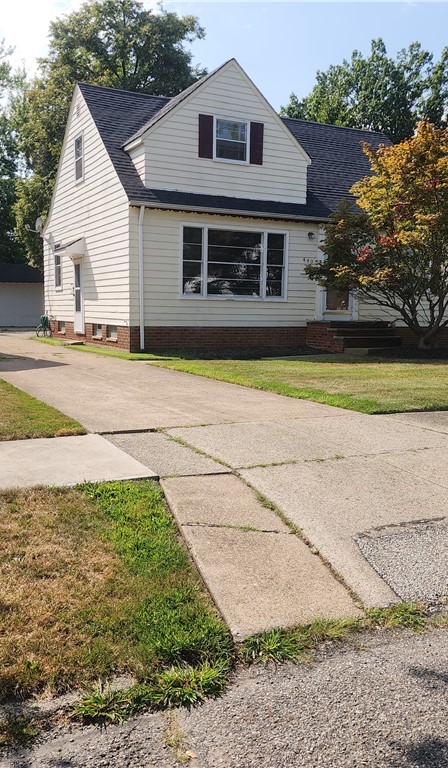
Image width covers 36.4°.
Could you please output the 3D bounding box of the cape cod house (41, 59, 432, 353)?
[{"bbox_3d":[0.673,-4.843,21.011,10.569,7.126,9.260,-2,7,-27],"label":"cape cod house"}]

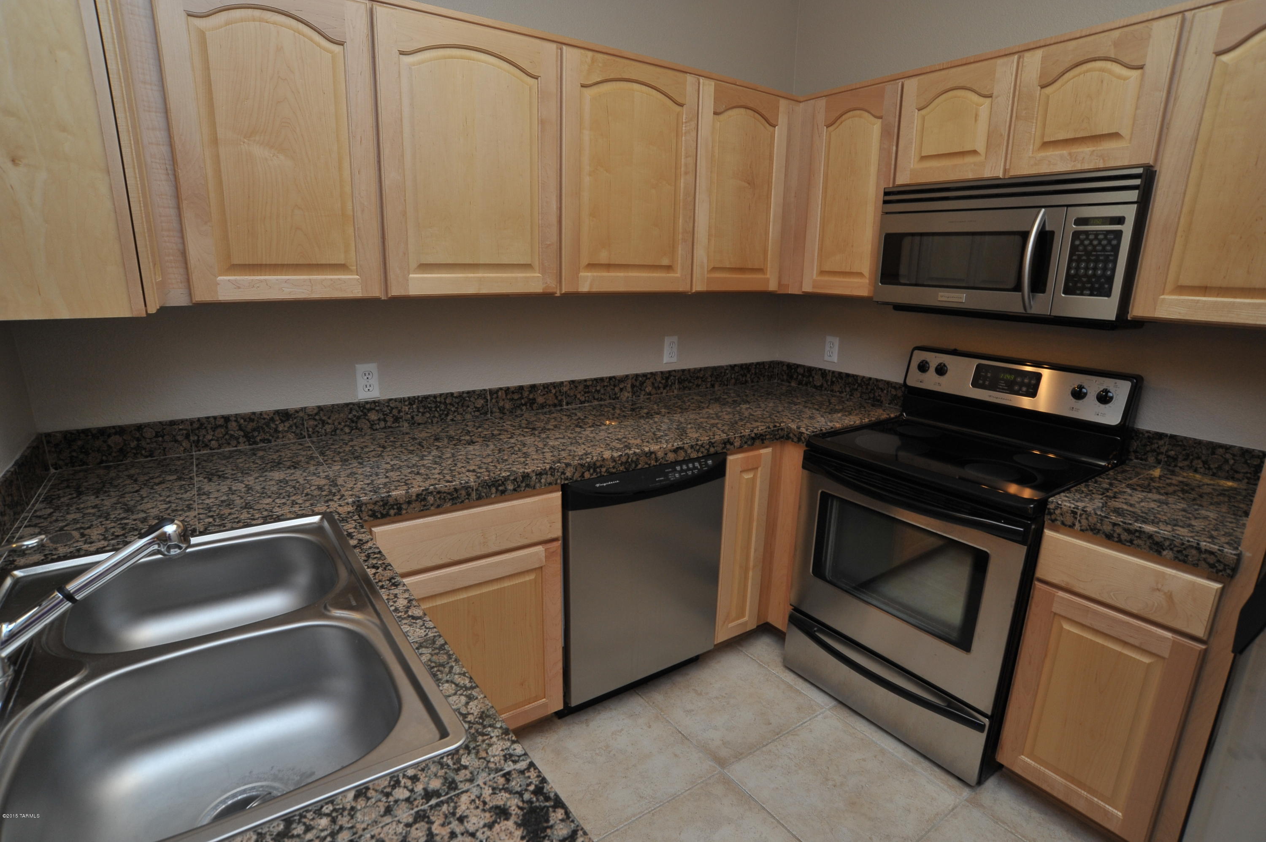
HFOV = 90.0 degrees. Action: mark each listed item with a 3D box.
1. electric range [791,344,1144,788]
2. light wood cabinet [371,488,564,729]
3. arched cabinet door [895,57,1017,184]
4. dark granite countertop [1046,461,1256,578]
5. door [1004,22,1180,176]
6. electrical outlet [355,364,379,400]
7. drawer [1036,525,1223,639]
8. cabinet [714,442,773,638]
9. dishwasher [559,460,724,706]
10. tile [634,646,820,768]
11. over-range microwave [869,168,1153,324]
[{"bbox_3d":[1.077,0.401,2.205,0.676,1.209,0.754,-8,17,-35],"label":"electric range"},{"bbox_3d":[-0.606,0.575,2.012,0.577,0.880,0.620,-8,17,-35],"label":"light wood cabinet"},{"bbox_3d":[1.030,-0.948,2.041,0.020,0.340,0.366,-9,17,-34],"label":"arched cabinet door"},{"bbox_3d":[1.434,0.224,1.692,0.661,0.064,0.412,-8,17,-35],"label":"dark granite countertop"},{"bbox_3d":[1.247,-0.867,1.740,0.020,0.340,0.366,-9,17,-34],"label":"door"},{"bbox_3d":[-0.858,-0.127,2.051,0.067,0.114,0.008,-8,17,-35],"label":"electrical outlet"},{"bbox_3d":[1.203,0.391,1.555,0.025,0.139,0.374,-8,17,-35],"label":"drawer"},{"bbox_3d":[0.399,0.469,2.345,0.229,0.738,0.022,-8,17,-35],"label":"cabinet"},{"bbox_3d":[-0.107,0.496,2.330,0.612,0.848,0.605,-8,17,-35],"label":"dishwasher"},{"bbox_3d":[0.332,0.991,2.271,0.503,0.010,0.503,-8,17,-35],"label":"tile"},{"bbox_3d":[1.229,-0.547,2.042,0.413,0.408,0.756,-8,17,-35],"label":"over-range microwave"}]

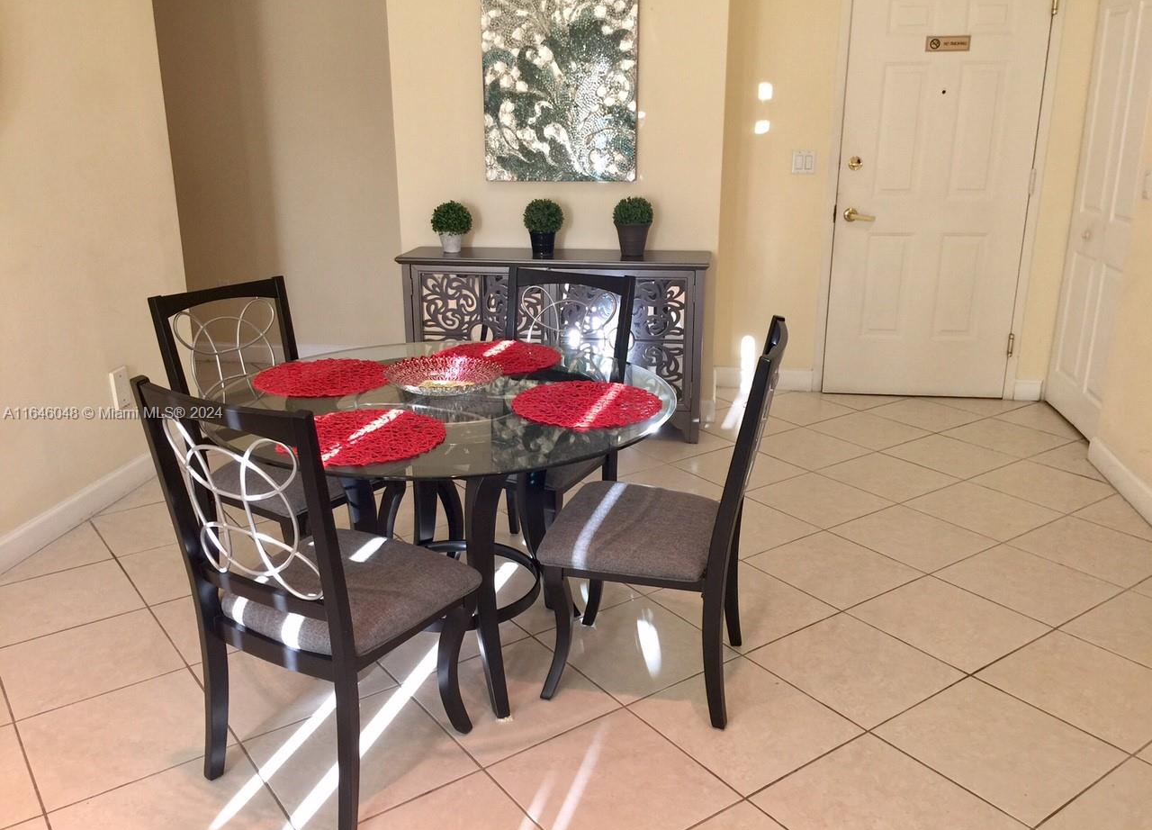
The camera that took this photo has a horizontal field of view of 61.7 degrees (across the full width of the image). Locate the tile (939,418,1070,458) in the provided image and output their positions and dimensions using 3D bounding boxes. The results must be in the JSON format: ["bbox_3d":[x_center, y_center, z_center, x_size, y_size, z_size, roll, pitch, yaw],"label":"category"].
[{"bbox_3d":[1.940,0.108,4.373,0.411,0.010,0.411,-12,21,-34],"label":"tile"}]

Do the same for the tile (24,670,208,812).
[{"bbox_3d":[-1.091,0.771,2.341,0.417,0.010,0.417,-12,21,-34],"label":"tile"}]

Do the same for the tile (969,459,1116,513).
[{"bbox_3d":[1.854,0.287,3.843,0.417,0.010,0.417,-12,21,-34],"label":"tile"}]

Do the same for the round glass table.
[{"bbox_3d":[-0.330,0.304,2.475,1.150,0.745,1.150,0,17,0],"label":"round glass table"}]

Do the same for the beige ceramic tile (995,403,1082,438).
[{"bbox_3d":[2.316,0.029,4.663,0.417,0.010,0.417,-12,21,-34],"label":"beige ceramic tile"}]

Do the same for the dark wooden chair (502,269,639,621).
[{"bbox_3d":[-0.126,0.048,3.086,0.460,0.950,0.530,9,19,25],"label":"dark wooden chair"}]

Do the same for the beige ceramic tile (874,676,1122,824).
[{"bbox_3d":[0.996,0.780,2.281,0.417,0.010,0.417,-12,21,-34],"label":"beige ceramic tile"}]

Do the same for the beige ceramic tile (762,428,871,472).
[{"bbox_3d":[1.028,0.152,4.290,0.417,0.010,0.417,-12,21,-34],"label":"beige ceramic tile"}]

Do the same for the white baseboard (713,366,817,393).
[{"bbox_3d":[1.037,-0.194,5.258,0.520,0.110,0.016,3,18,9],"label":"white baseboard"}]

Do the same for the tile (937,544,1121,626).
[{"bbox_3d":[1.457,0.544,3.120,0.420,0.010,0.420,-12,21,-34],"label":"tile"}]

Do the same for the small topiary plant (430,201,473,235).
[{"bbox_3d":[-0.580,-0.912,4.477,0.190,0.162,0.190,3,18,9],"label":"small topiary plant"}]

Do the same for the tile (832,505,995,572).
[{"bbox_3d":[1.173,0.425,3.357,0.411,0.010,0.411,-12,21,-34],"label":"tile"}]

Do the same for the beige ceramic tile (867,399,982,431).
[{"bbox_3d":[1.750,0.004,4.836,0.420,0.010,0.420,-12,21,-34],"label":"beige ceramic tile"}]

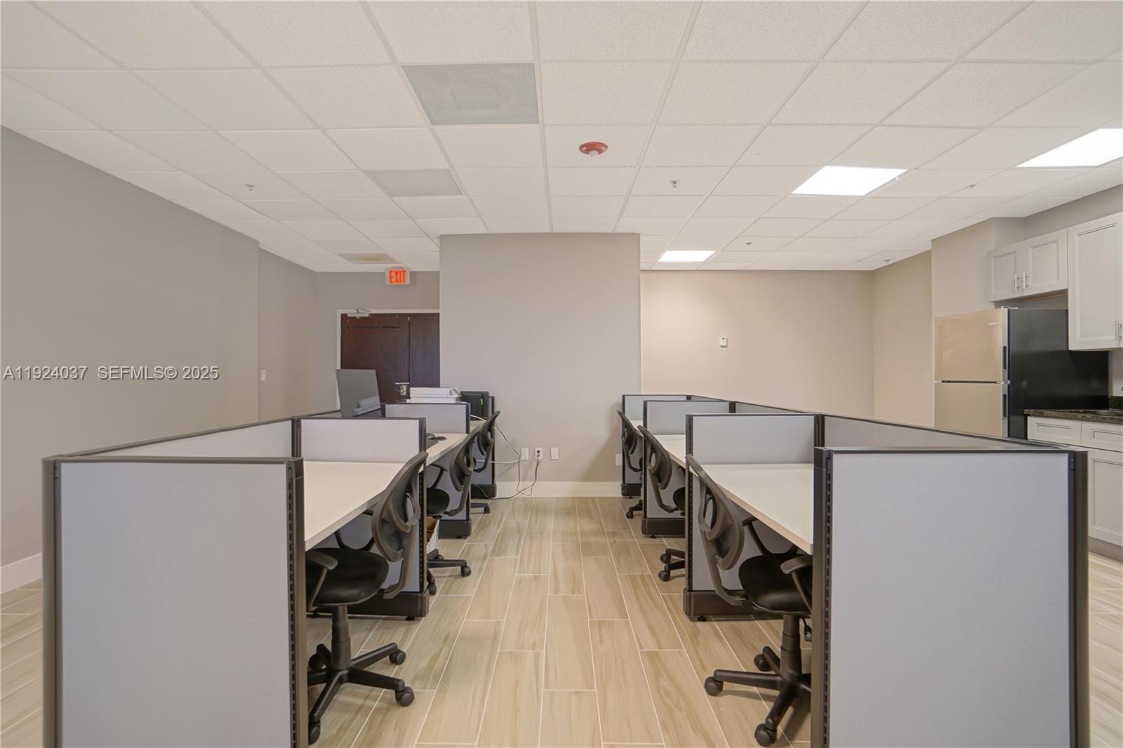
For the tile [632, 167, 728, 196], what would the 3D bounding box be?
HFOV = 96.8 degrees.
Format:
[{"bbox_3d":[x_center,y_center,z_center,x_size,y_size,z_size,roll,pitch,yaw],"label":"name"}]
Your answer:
[{"bbox_3d":[0.846,-1.419,3.694,0.618,0.020,0.576,0,0,0],"label":"tile"}]

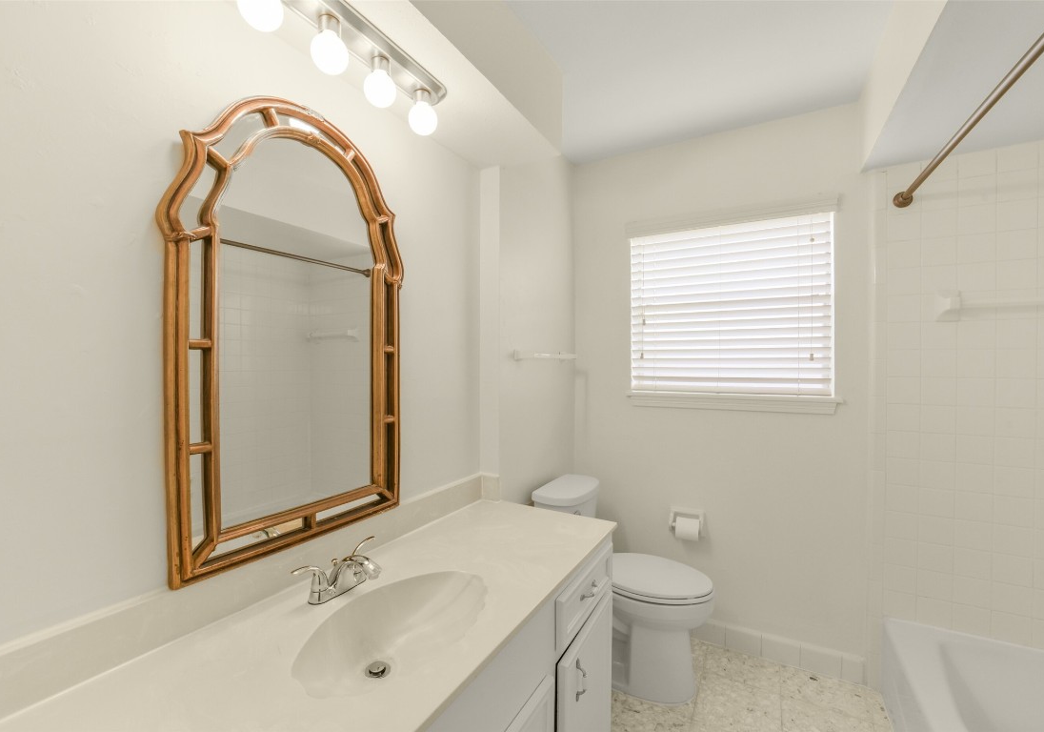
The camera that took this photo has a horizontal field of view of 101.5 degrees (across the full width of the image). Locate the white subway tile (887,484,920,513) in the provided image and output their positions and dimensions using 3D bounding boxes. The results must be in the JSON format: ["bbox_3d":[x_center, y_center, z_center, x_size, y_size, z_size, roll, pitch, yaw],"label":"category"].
[{"bbox_3d":[1.548,0.541,1.744,0.108,0.108,0.008,0,1,26],"label":"white subway tile"}]

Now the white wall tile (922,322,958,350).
[{"bbox_3d":[1.631,-0.120,1.672,0.108,0.108,0.009,0,1,27],"label":"white wall tile"}]

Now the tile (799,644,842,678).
[{"bbox_3d":[1.308,1.288,1.867,0.151,0.112,0.010,0,1,26],"label":"tile"}]

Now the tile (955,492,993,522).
[{"bbox_3d":[1.732,0.539,1.635,0.107,0.108,0.009,0,1,27],"label":"tile"}]

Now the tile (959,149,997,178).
[{"bbox_3d":[1.735,-0.767,1.623,0.107,0.093,0.010,0,0,27],"label":"tile"}]

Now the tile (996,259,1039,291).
[{"bbox_3d":[1.829,-0.336,1.577,0.107,0.108,0.009,0,1,27],"label":"tile"}]

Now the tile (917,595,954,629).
[{"bbox_3d":[1.628,0.970,1.682,0.108,0.105,0.009,0,1,27],"label":"tile"}]

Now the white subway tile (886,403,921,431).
[{"bbox_3d":[1.557,0.210,1.743,0.107,0.108,0.009,0,0,30],"label":"white subway tile"}]

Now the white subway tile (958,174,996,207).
[{"bbox_3d":[1.743,-0.669,1.633,0.107,0.108,0.009,0,0,30],"label":"white subway tile"}]

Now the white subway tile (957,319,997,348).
[{"bbox_3d":[1.734,-0.118,1.629,0.107,0.108,0.009,0,1,27],"label":"white subway tile"}]

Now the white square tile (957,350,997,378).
[{"bbox_3d":[1.735,-0.008,1.631,0.107,0.108,0.010,0,0,27],"label":"white square tile"}]

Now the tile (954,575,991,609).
[{"bbox_3d":[1.743,0.874,1.650,0.108,0.108,0.008,0,1,26],"label":"tile"}]

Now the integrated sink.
[{"bbox_3d":[-0.255,0.608,0.913,0.310,0.140,0.465,0,0,30],"label":"integrated sink"}]

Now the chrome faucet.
[{"bbox_3d":[-0.415,0.519,1.065,0.185,0.108,0.240,0,0,30],"label":"chrome faucet"}]

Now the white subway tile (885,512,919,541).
[{"bbox_3d":[1.548,0.652,1.745,0.108,0.108,0.008,0,1,26],"label":"white subway tile"}]

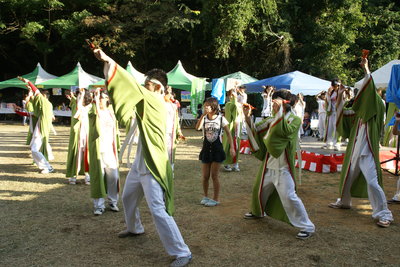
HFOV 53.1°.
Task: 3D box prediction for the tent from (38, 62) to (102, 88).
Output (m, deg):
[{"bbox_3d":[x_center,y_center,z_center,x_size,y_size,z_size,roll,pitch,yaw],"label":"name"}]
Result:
[{"bbox_3d":[-6.449,-2.133,20.892,2.750,3.080,2.750,2,6,22],"label":"tent"}]

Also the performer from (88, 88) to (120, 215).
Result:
[{"bbox_3d":[-1.170,0.214,4.954,0.430,1.540,0.410,1,6,8],"label":"performer"}]

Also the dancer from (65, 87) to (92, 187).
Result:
[{"bbox_3d":[-1.988,0.037,6.601,0.460,1.570,0.420,2,6,20],"label":"dancer"}]

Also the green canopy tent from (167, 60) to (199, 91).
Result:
[{"bbox_3d":[-0.960,-1.966,19.200,2.750,3.080,2.750,2,6,22],"label":"green canopy tent"}]

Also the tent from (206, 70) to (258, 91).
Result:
[{"bbox_3d":[1.964,-1.870,20.415,2.900,2.650,2.900,2,6,15],"label":"tent"}]

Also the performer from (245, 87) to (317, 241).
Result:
[{"bbox_3d":[0.820,0.273,4.407,0.860,1.530,0.660,4,7,35],"label":"performer"}]

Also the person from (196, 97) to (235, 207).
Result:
[{"bbox_3d":[0.200,0.228,5.327,0.500,1.440,0.320,2,6,22],"label":"person"}]

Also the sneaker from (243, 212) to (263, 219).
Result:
[{"bbox_3d":[0.649,0.952,4.812,0.265,0.100,0.100,-1,6,-12],"label":"sneaker"}]

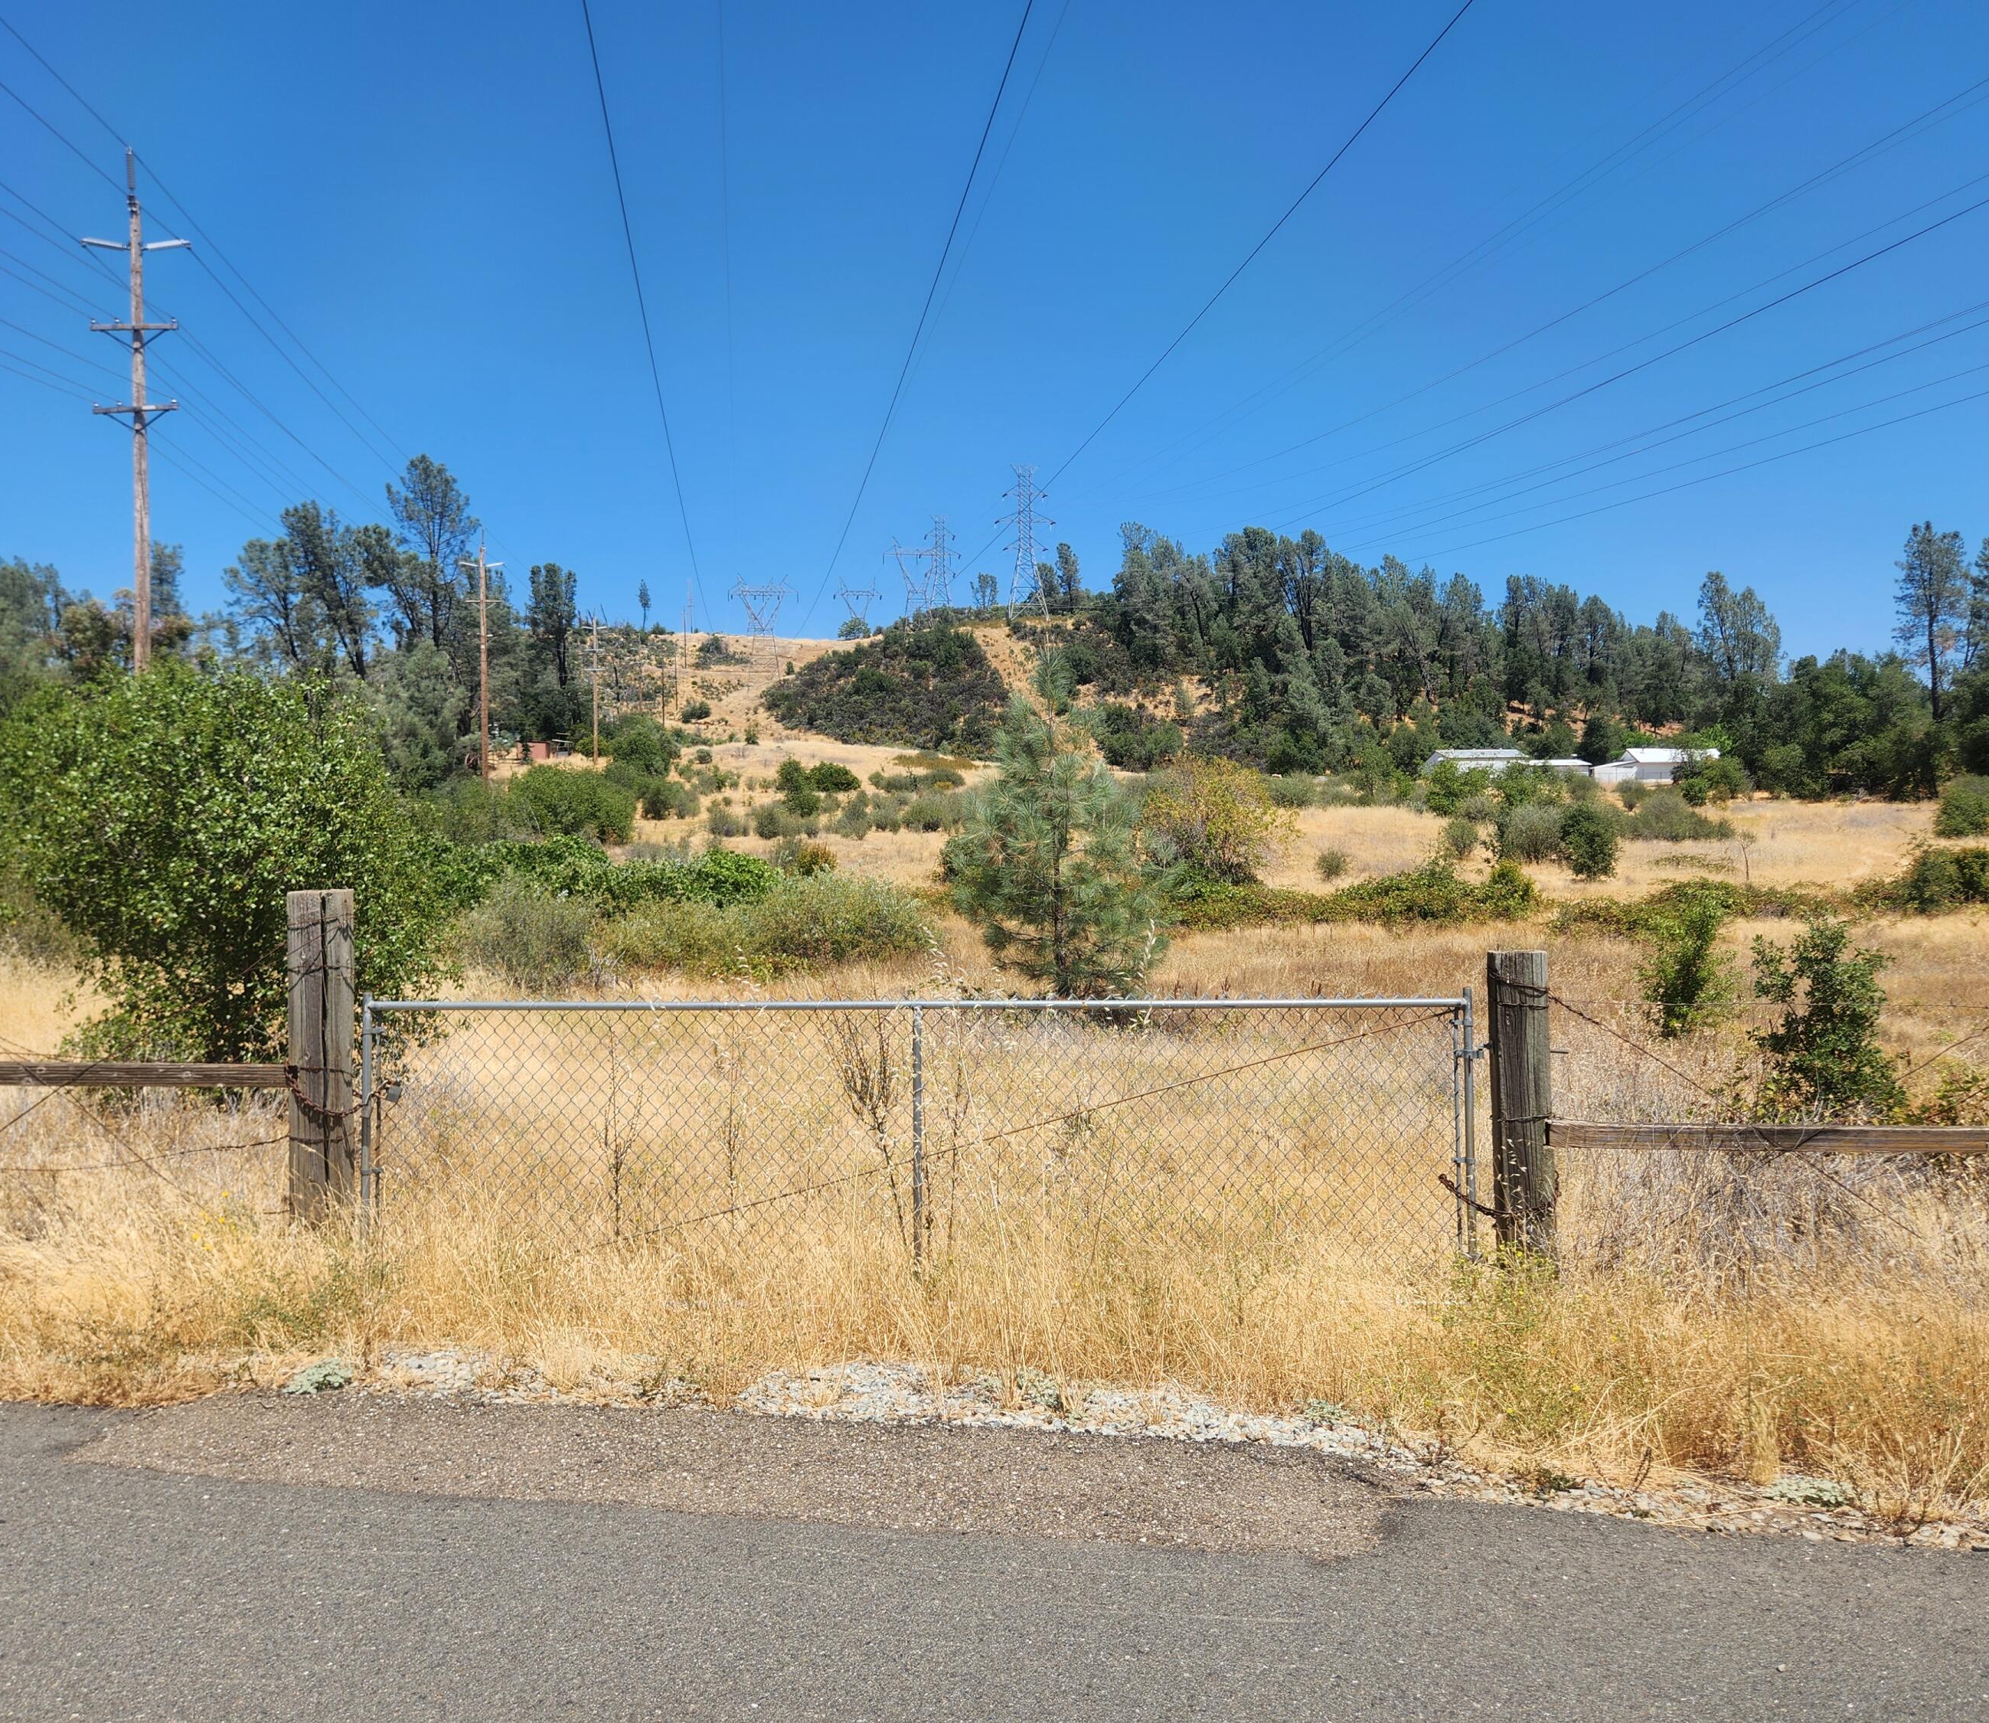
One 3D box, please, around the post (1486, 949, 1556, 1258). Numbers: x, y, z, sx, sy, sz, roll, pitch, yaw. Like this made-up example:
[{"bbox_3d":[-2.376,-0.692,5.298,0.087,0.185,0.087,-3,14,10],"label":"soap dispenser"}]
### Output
[{"bbox_3d":[2.053,1.018,5.950,0.190,1.329,0.185,0,1,6],"label":"post"}]

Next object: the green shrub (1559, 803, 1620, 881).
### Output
[{"bbox_3d":[14.811,-0.491,38.000,1.510,1.910,1.500,-1,1,0],"label":"green shrub"}]

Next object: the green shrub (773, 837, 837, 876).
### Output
[{"bbox_3d":[-5.458,-0.116,44.000,1.750,1.164,1.600,-1,1,0],"label":"green shrub"}]

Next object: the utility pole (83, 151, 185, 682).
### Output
[{"bbox_3d":[-25.212,-11.164,45.000,2.850,19.735,0.450,0,1,10],"label":"utility pole"}]

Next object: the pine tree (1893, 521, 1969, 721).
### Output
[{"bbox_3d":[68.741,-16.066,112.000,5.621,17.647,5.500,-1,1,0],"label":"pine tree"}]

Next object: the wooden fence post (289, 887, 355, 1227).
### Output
[{"bbox_3d":[-2.627,0.822,5.950,0.215,1.413,0.195,-1,1,-10],"label":"wooden fence post"}]

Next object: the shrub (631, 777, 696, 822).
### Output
[{"bbox_3d":[-12.548,-2.387,58.000,2.374,1.696,2.100,-1,1,0],"label":"shrub"}]

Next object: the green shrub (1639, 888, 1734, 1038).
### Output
[{"bbox_3d":[5.991,0.916,13.200,0.780,1.350,0.720,-1,1,0],"label":"green shrub"}]

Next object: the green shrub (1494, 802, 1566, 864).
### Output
[{"bbox_3d":[15.443,-0.828,44.000,2.056,1.799,1.900,-1,1,0],"label":"green shrub"}]

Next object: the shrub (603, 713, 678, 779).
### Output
[{"bbox_3d":[-26.008,-8.494,112.000,5.492,4.707,5.300,-1,1,0],"label":"shrub"}]

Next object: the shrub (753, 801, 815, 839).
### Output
[{"bbox_3d":[-8.013,-1.534,58.000,2.200,1.500,2.000,-1,1,0],"label":"shrub"}]

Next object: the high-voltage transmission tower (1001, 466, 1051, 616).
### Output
[{"bbox_3d":[6.790,-68.871,330.000,12.368,33.240,8.500,-1,1,0],"label":"high-voltage transmission tower"}]

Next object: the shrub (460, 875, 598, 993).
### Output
[{"bbox_3d":[-4.668,0.729,15.300,1.348,1.171,1.400,-1,1,0],"label":"shrub"}]

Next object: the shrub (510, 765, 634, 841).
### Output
[{"bbox_3d":[-15.539,-2.107,56.000,4.400,2.963,4.000,-1,1,0],"label":"shrub"}]

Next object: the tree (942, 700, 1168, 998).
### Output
[{"bbox_3d":[0.689,-0.267,17.500,2.500,3.724,2.500,-1,1,0],"label":"tree"}]

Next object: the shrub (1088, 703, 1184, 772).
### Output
[{"bbox_3d":[11.611,-10.141,125.000,7.724,5.684,7.000,-1,1,0],"label":"shrub"}]

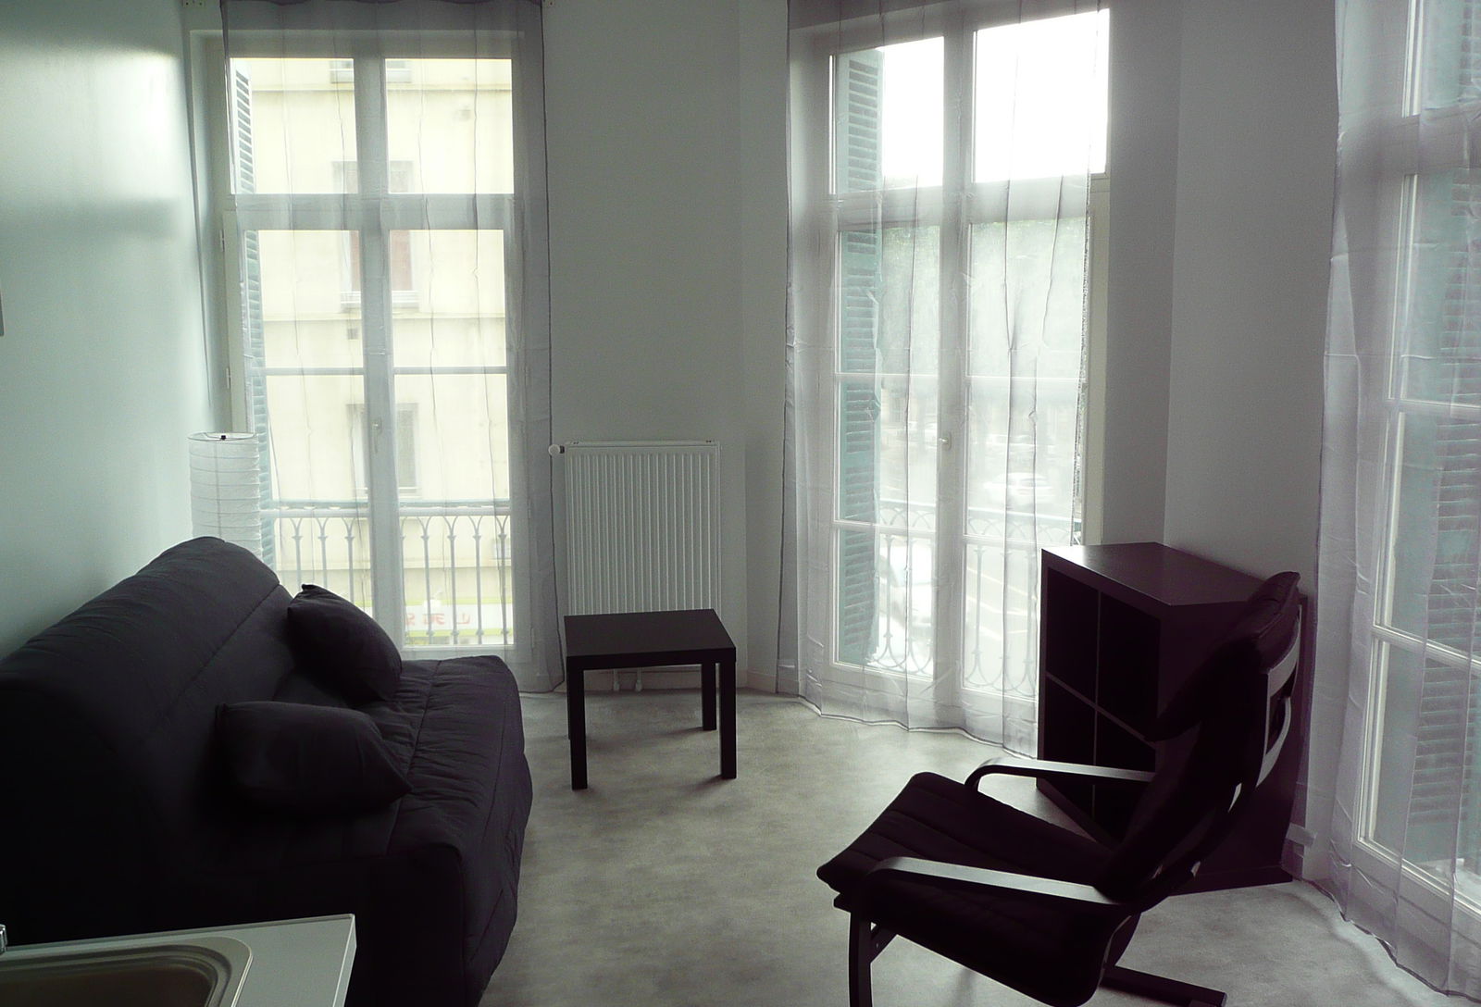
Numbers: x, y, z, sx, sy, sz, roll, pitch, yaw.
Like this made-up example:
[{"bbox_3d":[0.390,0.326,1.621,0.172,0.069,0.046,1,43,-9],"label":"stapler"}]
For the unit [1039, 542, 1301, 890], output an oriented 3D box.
[{"bbox_3d":[1.214,0.584,3.468,0.390,0.790,0.790,-1,7,-9],"label":"unit"}]

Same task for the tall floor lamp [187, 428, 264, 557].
[{"bbox_3d":[-1.754,0.335,4.126,0.220,1.130,0.220,-1,7,-6],"label":"tall floor lamp"}]

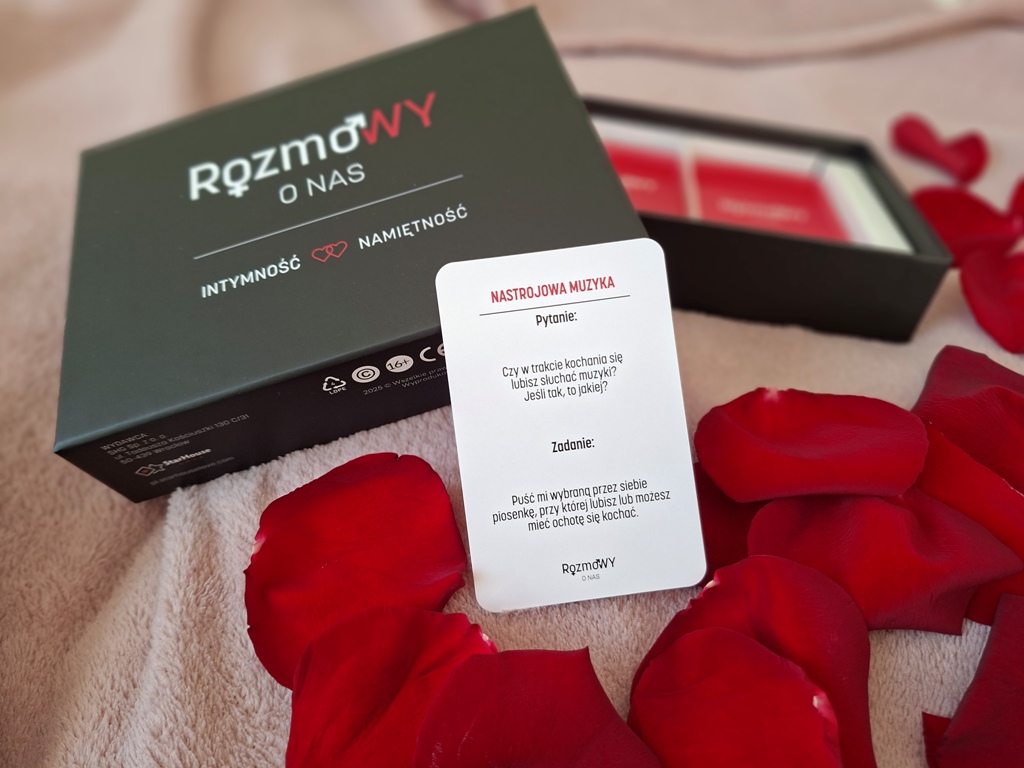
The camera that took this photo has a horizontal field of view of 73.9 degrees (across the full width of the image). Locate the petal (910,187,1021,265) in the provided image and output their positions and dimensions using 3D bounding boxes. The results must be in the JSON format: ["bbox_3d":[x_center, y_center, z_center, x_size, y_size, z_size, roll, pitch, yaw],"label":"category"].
[{"bbox_3d":[0.180,-0.063,0.272,0.048,0.014,0.038,3,43,5],"label":"petal"}]

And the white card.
[{"bbox_3d":[0.015,0.010,0.176,0.060,0.091,0.001,-7,-1,-1],"label":"white card"}]

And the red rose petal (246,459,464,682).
[{"bbox_3d":[-0.040,0.049,0.177,0.055,0.014,0.060,-7,49,-2],"label":"red rose petal"}]

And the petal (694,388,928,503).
[{"bbox_3d":[0.084,0.018,0.191,0.062,0.014,0.033,1,42,5],"label":"petal"}]

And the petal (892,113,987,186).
[{"bbox_3d":[0.205,-0.112,0.326,0.042,0.018,0.032,5,43,7],"label":"petal"}]

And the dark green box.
[{"bbox_3d":[-0.053,-0.048,0.224,0.167,0.036,0.120,-17,60,1],"label":"dark green box"}]

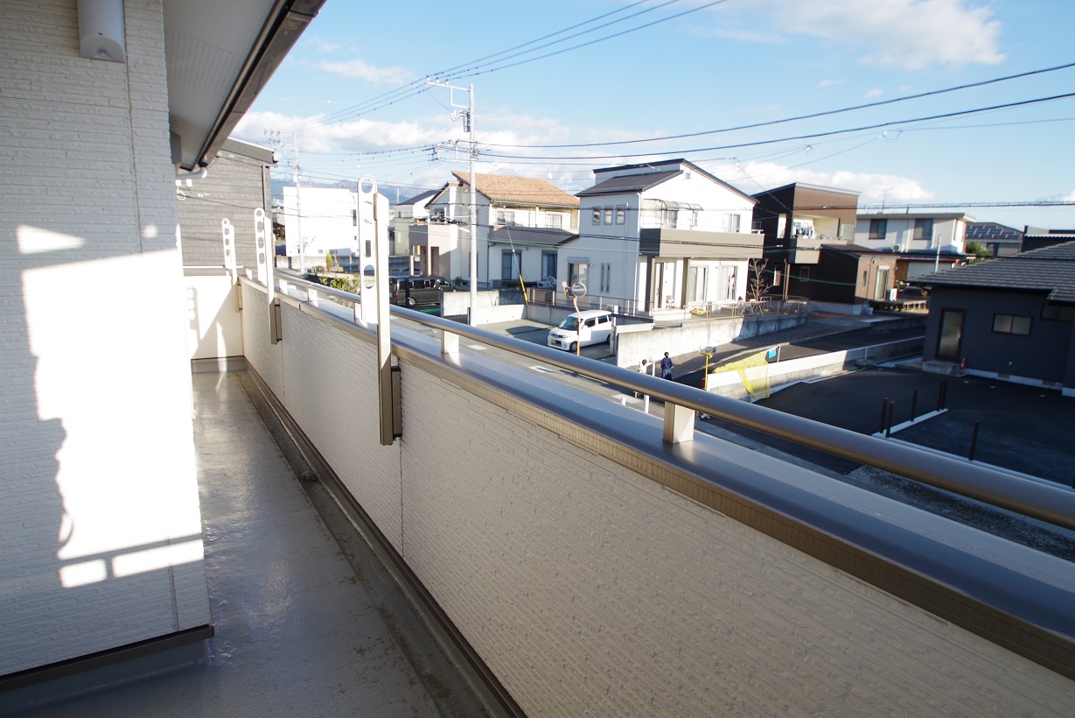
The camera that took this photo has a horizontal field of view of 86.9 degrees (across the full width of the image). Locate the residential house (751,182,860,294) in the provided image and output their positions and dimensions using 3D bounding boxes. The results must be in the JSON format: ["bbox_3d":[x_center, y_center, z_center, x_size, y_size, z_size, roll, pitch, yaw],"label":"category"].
[{"bbox_3d":[17.645,-7.880,40.020,8.100,7.700,7.200,-6,13,-35],"label":"residential house"}]

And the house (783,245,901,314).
[{"bbox_3d":[19.819,-5.195,36.198,6.400,4.100,4.600,-6,13,-35],"label":"house"}]

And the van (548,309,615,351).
[{"bbox_3d":[2.087,-1.368,27.127,3.395,1.710,1.475,-9,15,-42],"label":"van"}]

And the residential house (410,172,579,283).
[{"bbox_3d":[-3.822,-10.299,45.139,10.100,8.510,11.500,-6,13,-32],"label":"residential house"}]

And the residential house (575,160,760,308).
[{"bbox_3d":[7.393,-7.117,33.639,10.600,8.190,8.250,-7,14,-36],"label":"residential house"}]

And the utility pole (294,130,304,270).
[{"bbox_3d":[-21.049,-13.679,50.219,0.450,12.100,0.450,-6,13,-32],"label":"utility pole"}]

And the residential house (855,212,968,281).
[{"bbox_3d":[27.131,-7.532,42.388,7.500,6.200,8.000,-8,15,-41],"label":"residential house"}]

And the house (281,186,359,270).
[{"bbox_3d":[-21.271,-14.030,60.512,8.200,7.150,8.000,0,11,-7],"label":"house"}]

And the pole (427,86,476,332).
[{"bbox_3d":[-4.476,-8.037,30.141,2.700,12.700,0.500,-6,13,-32],"label":"pole"}]

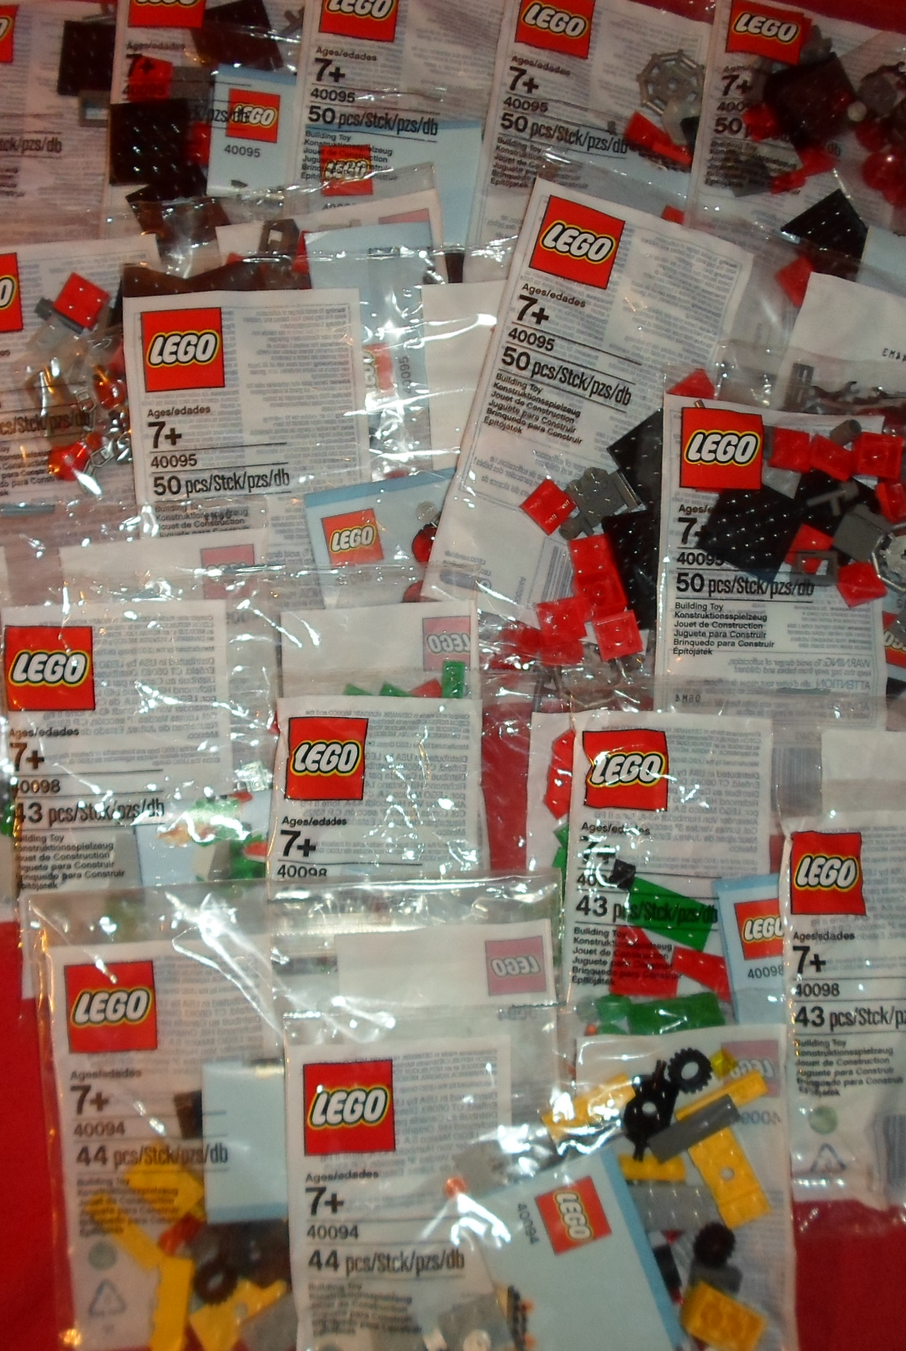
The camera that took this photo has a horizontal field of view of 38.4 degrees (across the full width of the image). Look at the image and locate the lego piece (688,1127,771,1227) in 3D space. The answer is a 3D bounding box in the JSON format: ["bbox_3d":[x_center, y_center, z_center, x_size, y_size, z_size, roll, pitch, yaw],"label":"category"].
[{"bbox_3d":[0.097,0.177,0.459,0.016,0.005,0.032,-29,82,-5],"label":"lego piece"}]

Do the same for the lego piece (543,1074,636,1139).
[{"bbox_3d":[0.050,0.155,0.463,0.032,0.007,0.015,-24,81,-4],"label":"lego piece"}]

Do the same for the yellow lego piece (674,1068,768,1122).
[{"bbox_3d":[0.097,0.150,0.464,0.032,0.007,0.009,-25,81,-4],"label":"yellow lego piece"}]

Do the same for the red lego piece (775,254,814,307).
[{"bbox_3d":[0.141,-0.158,0.523,0.008,0.011,0.016,-33,81,-6],"label":"red lego piece"}]

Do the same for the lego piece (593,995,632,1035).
[{"bbox_3d":[0.058,0.122,0.468,0.014,0.009,0.013,1,79,0],"label":"lego piece"}]

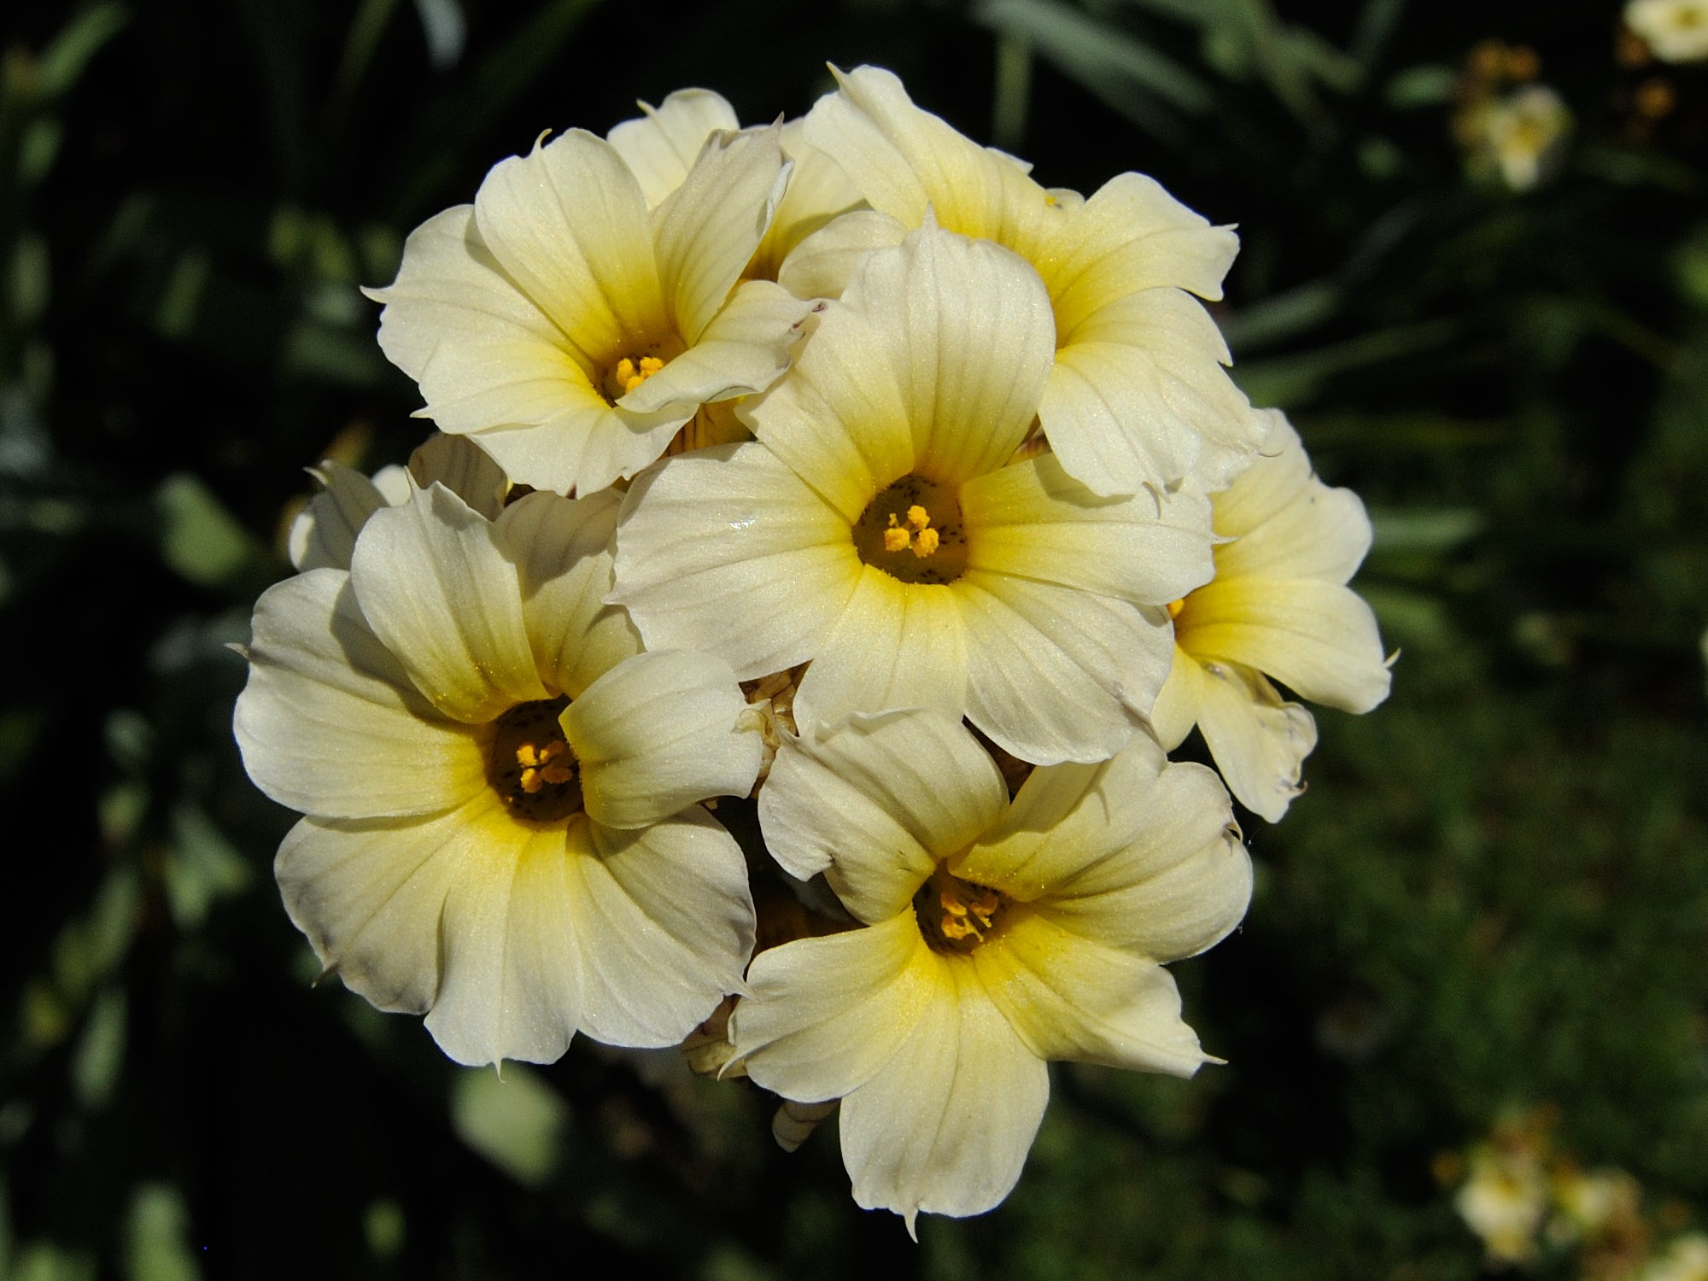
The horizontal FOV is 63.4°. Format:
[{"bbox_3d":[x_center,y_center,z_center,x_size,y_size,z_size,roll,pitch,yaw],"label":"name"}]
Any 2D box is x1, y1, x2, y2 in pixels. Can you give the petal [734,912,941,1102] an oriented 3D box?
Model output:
[{"bbox_3d":[-0.002,0.057,0.218,0.034,0.010,0.025,-26,77,-14],"label":"petal"}]

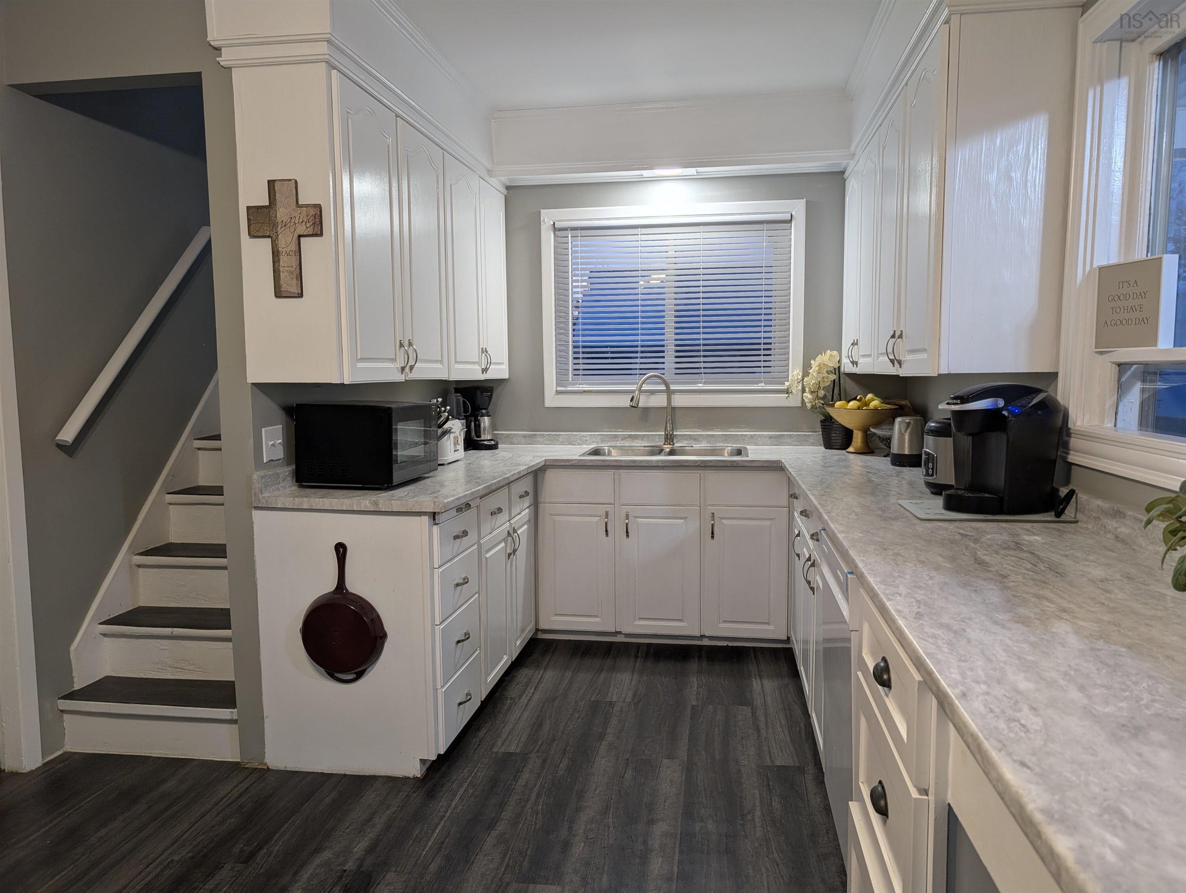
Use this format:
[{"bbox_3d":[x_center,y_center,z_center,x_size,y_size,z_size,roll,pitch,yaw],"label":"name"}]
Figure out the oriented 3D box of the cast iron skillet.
[{"bbox_3d":[-0.798,0.533,2.611,0.288,0.455,0.050,0,5,9],"label":"cast iron skillet"}]

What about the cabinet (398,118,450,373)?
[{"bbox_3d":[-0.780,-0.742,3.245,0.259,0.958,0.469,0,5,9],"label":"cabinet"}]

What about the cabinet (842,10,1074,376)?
[{"bbox_3d":[1.261,-0.756,3.146,0.323,0.963,1.931,0,5,9],"label":"cabinet"}]

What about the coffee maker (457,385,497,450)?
[{"bbox_3d":[-0.614,-0.159,4.345,0.180,0.335,0.220,-5,7,-42],"label":"coffee maker"}]

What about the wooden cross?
[{"bbox_3d":[-0.953,-0.640,2.548,0.248,0.356,0.018,0,5,9],"label":"wooden cross"}]

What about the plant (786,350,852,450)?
[{"bbox_3d":[1.140,-0.229,4.128,0.338,0.500,0.200,0,5,9],"label":"plant"}]

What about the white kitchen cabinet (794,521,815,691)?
[{"bbox_3d":[1.051,0.621,3.245,0.450,0.591,0.753,0,5,9],"label":"white kitchen cabinet"}]

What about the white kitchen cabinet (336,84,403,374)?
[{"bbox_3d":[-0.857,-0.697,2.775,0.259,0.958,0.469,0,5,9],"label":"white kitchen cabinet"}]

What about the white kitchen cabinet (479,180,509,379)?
[{"bbox_3d":[-0.660,-0.831,4.255,0.330,0.965,0.460,0,5,9],"label":"white kitchen cabinet"}]

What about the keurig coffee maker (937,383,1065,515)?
[{"bbox_3d":[1.172,-0.003,2.373,0.315,0.346,0.230,-1,5,-9],"label":"keurig coffee maker"}]

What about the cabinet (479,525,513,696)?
[{"bbox_3d":[-0.684,0.631,3.296,0.600,0.600,0.435,0,5,9],"label":"cabinet"}]

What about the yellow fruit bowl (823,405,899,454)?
[{"bbox_3d":[1.328,-0.090,4.070,0.352,0.228,0.352,0,5,9],"label":"yellow fruit bowl"}]

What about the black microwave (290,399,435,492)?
[{"bbox_3d":[-0.831,-0.013,3.071,0.365,0.282,0.435,0,5,10],"label":"black microwave"}]

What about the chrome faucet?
[{"bbox_3d":[0.309,-0.187,4.260,0.250,0.385,0.070,-2,5,-19],"label":"chrome faucet"}]

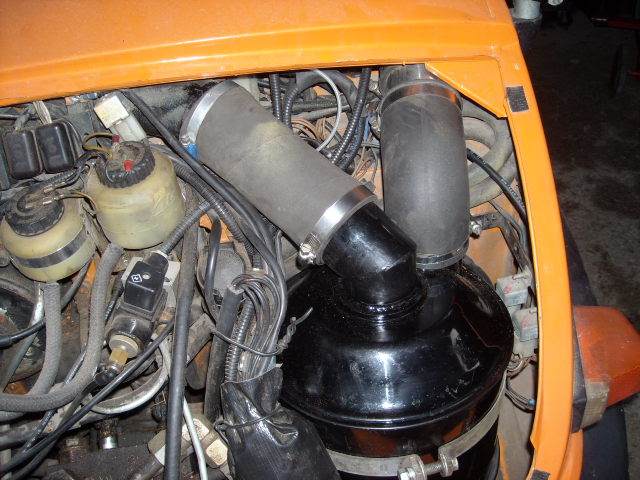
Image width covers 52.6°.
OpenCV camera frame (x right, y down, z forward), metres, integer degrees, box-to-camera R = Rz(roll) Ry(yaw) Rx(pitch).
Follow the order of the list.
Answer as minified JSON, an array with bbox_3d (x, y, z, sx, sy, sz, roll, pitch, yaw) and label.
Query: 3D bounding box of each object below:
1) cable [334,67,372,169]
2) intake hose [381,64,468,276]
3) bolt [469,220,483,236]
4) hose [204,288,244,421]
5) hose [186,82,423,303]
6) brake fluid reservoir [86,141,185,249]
[{"bbox_3d":[0.044,-0.155,0.815,0.019,0.135,0.017,16,14,0],"label":"cable"},{"bbox_3d":[0.113,-0.078,0.698,0.096,0.215,0.118,-2,3,0],"label":"intake hose"},{"bbox_3d":[0.180,-0.013,0.750,0.015,0.015,0.018,14,39,3],"label":"bolt"},{"bbox_3d":[-0.102,0.128,0.690,0.019,0.172,0.019,14,29,0],"label":"hose"},{"bbox_3d":[-0.015,-0.045,0.655,0.285,0.110,0.102,41,57,19],"label":"hose"},{"bbox_3d":[-0.169,-0.044,0.590,0.082,0.078,0.082,-4,42,0],"label":"brake fluid reservoir"}]

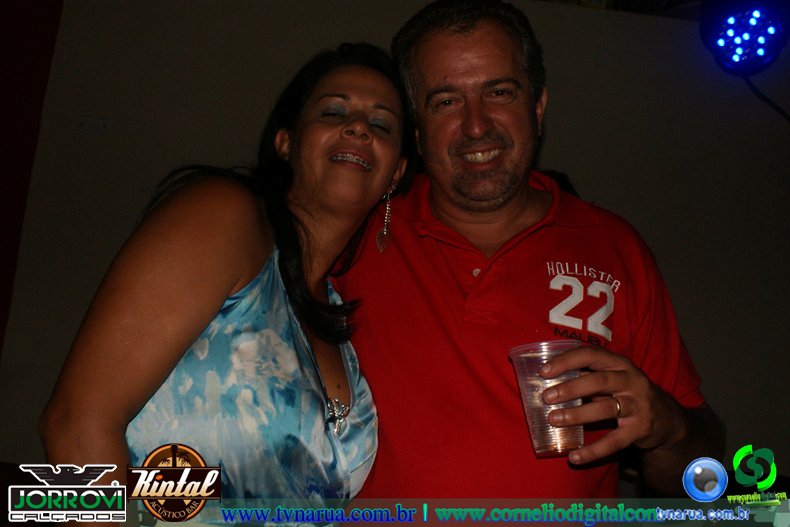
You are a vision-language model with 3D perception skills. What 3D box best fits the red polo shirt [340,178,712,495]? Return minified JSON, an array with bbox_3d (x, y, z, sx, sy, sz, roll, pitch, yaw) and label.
[{"bbox_3d":[0.082,0.235,1.080,0.540,0.720,0.300,4,-7,6],"label":"red polo shirt"}]

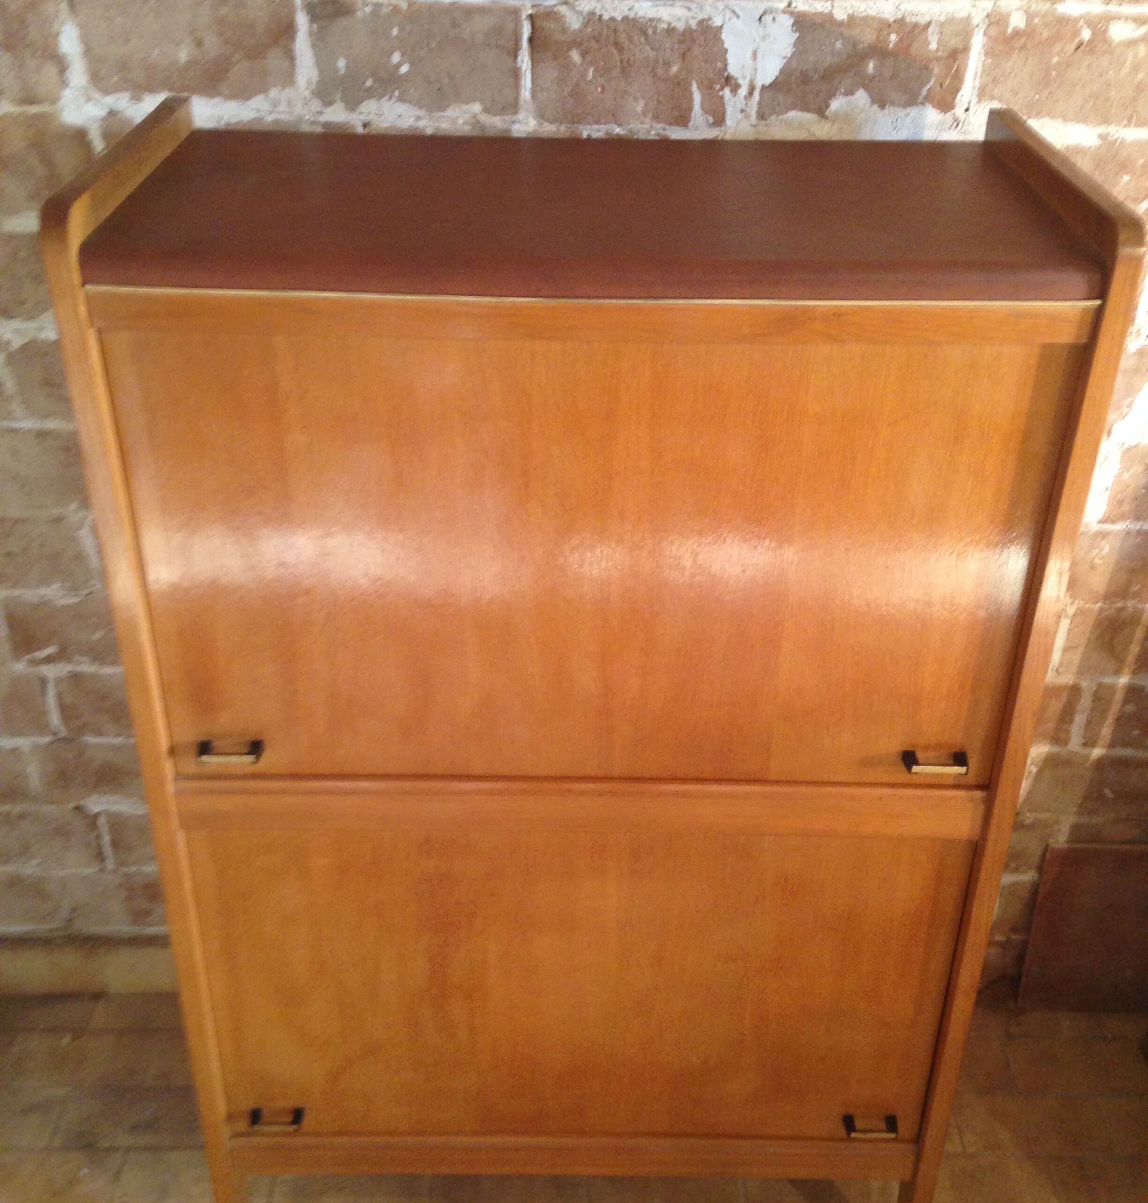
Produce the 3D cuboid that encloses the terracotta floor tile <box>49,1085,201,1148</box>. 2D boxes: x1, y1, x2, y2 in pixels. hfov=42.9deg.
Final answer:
[{"bbox_3d":[-0.607,0.716,2.018,0.200,0.012,0.099,0,30,0],"label":"terracotta floor tile"}]

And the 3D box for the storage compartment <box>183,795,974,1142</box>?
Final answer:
[{"bbox_3d":[0.005,0.297,1.693,0.789,0.484,0.380,0,30,0],"label":"storage compartment"}]

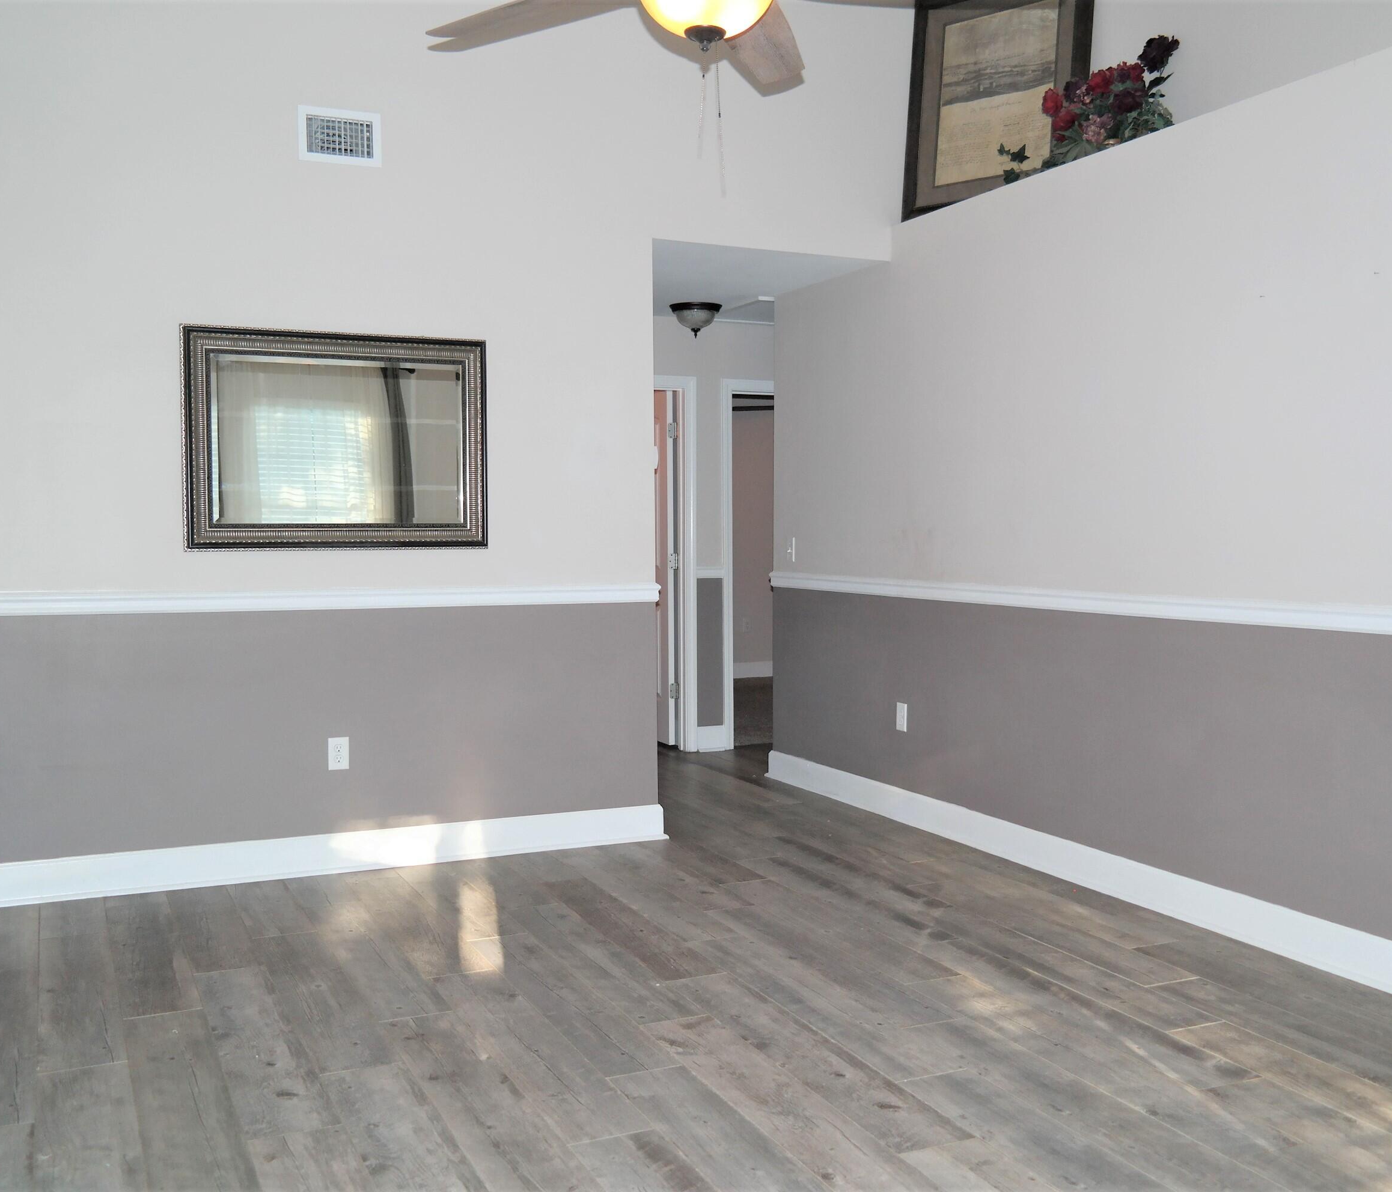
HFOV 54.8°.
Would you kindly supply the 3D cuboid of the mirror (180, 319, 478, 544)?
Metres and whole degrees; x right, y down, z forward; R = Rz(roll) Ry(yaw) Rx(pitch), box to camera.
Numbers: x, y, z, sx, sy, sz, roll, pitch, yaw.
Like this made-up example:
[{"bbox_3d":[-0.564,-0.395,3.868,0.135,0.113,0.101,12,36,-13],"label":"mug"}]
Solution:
[{"bbox_3d":[-1.273,-0.551,4.812,1.065,0.772,0.040,-1,3,-25],"label":"mirror"}]

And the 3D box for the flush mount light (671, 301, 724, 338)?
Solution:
[{"bbox_3d":[0.004,-1.419,6.953,0.275,0.160,0.275,0,3,0],"label":"flush mount light"}]

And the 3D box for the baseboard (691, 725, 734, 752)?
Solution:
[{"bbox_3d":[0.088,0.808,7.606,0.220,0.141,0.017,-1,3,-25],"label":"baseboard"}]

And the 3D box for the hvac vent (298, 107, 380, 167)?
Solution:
[{"bbox_3d":[-1.266,-1.631,4.776,0.288,0.190,0.020,-1,3,-25],"label":"hvac vent"}]

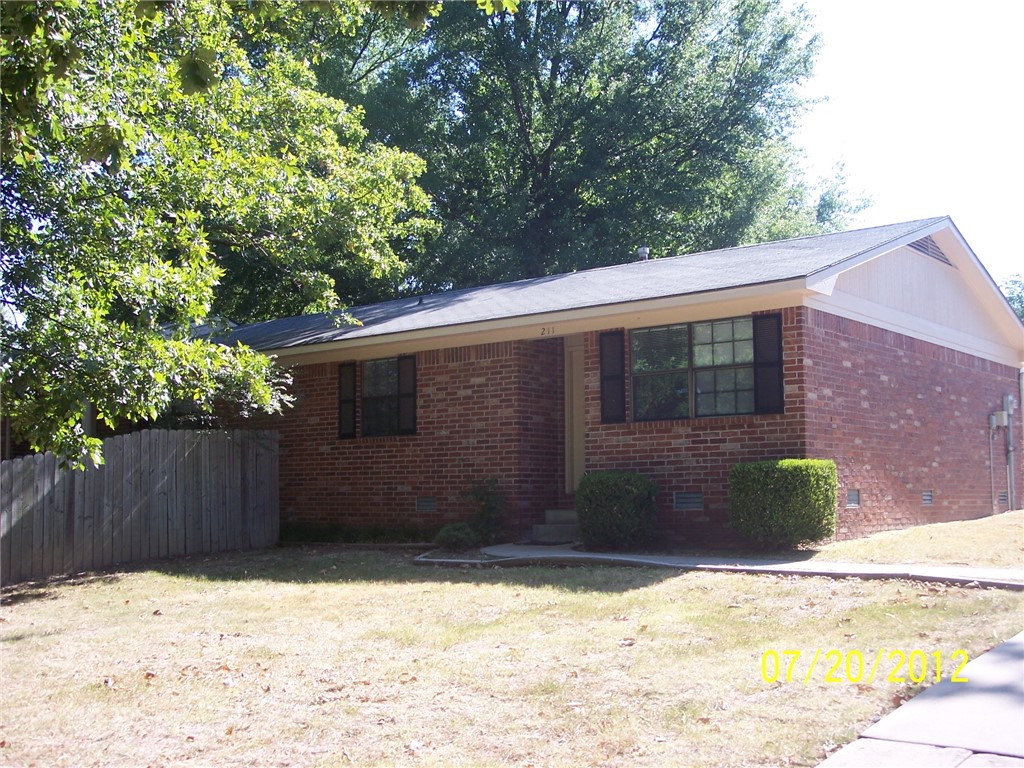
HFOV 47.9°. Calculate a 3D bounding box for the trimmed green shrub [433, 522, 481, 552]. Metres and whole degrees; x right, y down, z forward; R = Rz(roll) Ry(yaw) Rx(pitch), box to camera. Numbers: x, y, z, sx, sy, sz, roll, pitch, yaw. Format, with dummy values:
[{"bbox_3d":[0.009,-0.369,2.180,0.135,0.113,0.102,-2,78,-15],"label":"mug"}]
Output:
[{"bbox_3d":[-0.698,1.927,14.500,0.600,0.390,0.560,0,-6,0],"label":"trimmed green shrub"}]

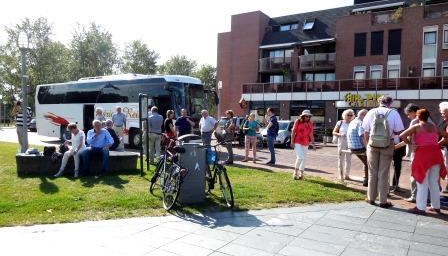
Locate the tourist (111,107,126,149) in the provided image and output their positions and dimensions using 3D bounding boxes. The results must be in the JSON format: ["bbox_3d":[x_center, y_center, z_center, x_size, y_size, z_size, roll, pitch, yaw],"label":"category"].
[{"bbox_3d":[-3.862,0.083,11.900,0.560,1.750,0.360,0,3,-6],"label":"tourist"}]

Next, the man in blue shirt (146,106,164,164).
[{"bbox_3d":[-2.075,0.217,9.800,0.540,1.740,0.380,0,3,-6],"label":"man in blue shirt"}]

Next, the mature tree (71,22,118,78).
[{"bbox_3d":[-12.340,-4.720,30.833,5.000,10.300,5.000,0,2,-30],"label":"mature tree"}]

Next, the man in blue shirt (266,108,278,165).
[{"bbox_3d":[1.510,0.281,10.171,0.450,1.760,0.500,1,2,-6],"label":"man in blue shirt"}]

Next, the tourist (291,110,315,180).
[{"bbox_3d":[1.880,0.412,7.700,0.520,1.660,0.400,0,3,-9],"label":"tourist"}]

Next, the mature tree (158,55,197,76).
[{"bbox_3d":[-6.752,-5.212,48.333,5.400,10.300,5.400,0,2,-30],"label":"mature tree"}]

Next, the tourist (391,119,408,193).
[{"bbox_3d":[3.621,0.491,6.724,0.480,1.620,0.500,-1,3,-45],"label":"tourist"}]

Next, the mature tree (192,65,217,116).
[{"bbox_3d":[-2.987,-5.421,56.333,5.400,10.300,5.400,1,2,0],"label":"mature tree"}]

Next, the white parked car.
[{"bbox_3d":[3.452,0.318,18.695,1.690,1.480,3.900,2,2,32],"label":"white parked car"}]

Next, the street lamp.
[{"bbox_3d":[-5.578,-0.824,9.039,0.320,3.750,0.320,1,2,0],"label":"street lamp"}]

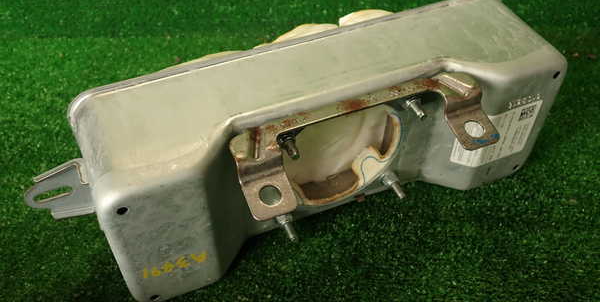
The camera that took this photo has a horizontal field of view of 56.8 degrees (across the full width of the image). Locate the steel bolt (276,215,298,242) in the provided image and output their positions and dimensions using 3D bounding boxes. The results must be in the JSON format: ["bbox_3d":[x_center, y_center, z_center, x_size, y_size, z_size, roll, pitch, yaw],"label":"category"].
[{"bbox_3d":[-0.009,0.059,0.420,0.012,0.012,0.024,-17,52,-14],"label":"steel bolt"}]

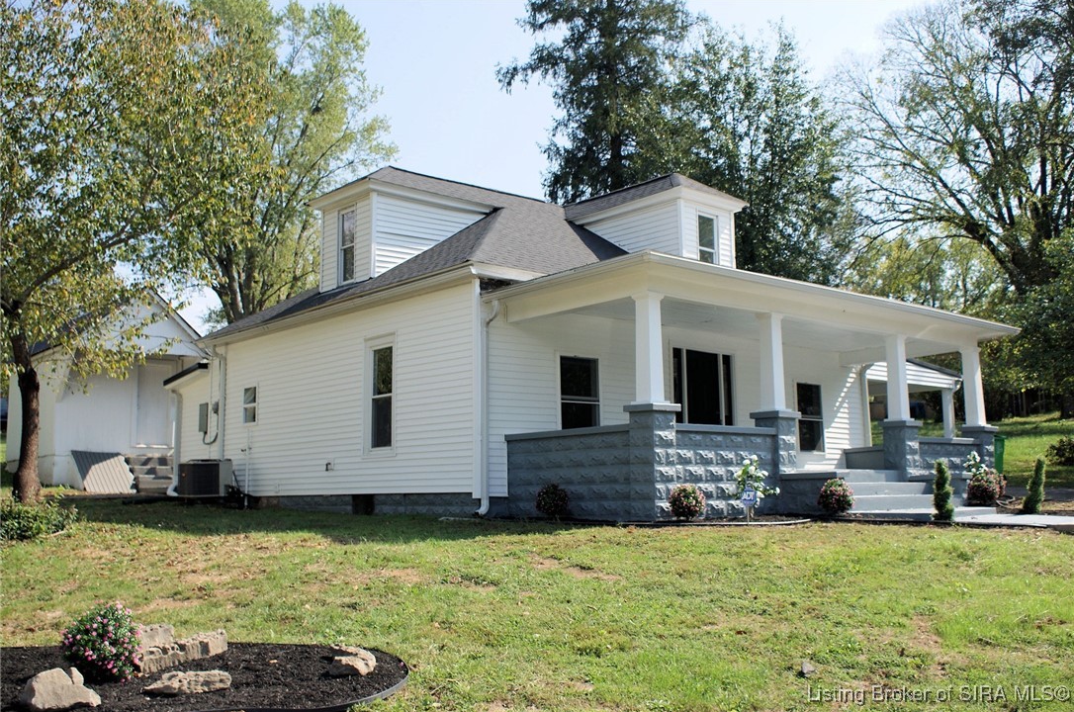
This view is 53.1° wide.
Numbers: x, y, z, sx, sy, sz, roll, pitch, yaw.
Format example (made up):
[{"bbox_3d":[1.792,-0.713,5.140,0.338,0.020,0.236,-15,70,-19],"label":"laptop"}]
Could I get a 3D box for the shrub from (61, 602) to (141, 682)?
[{"bbox_3d":[-2.414,1.586,5.950,0.440,0.440,0.440,6,-10,-41],"label":"shrub"}]

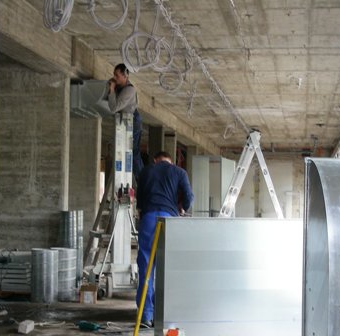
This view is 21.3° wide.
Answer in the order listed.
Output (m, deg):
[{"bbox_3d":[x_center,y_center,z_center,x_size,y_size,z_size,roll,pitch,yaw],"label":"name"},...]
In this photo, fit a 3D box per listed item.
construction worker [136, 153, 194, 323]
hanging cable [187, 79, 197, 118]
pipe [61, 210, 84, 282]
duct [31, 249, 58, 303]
[{"bbox_3d":[-0.047,0.698,8.600,0.530,1.510,0.460,0,-2,9],"label":"construction worker"},{"bbox_3d":[0.306,-0.975,12.900,0.130,0.540,0.110,0,-2,0],"label":"hanging cable"},{"bbox_3d":[-1.313,1.100,12.200,0.320,1.050,0.320,0,-2,0],"label":"pipe"},{"bbox_3d":[-1.482,1.273,10.700,0.310,0.605,0.310,0,-2,0],"label":"duct"}]

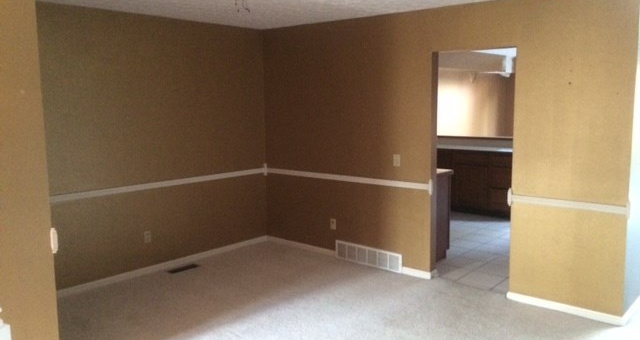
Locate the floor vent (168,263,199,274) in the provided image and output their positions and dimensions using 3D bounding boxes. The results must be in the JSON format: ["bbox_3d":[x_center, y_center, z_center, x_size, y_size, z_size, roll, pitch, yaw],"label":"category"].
[{"bbox_3d":[-1.361,0.980,5.340,0.115,0.012,0.335,6,10,39],"label":"floor vent"}]

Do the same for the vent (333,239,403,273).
[{"bbox_3d":[0.479,0.880,5.449,0.807,0.193,0.020,6,10,39],"label":"vent"}]

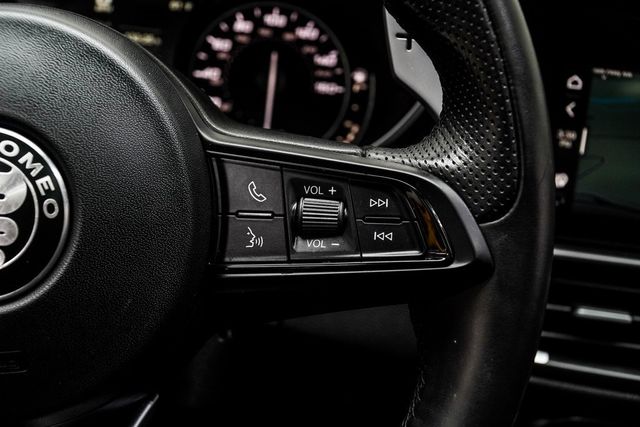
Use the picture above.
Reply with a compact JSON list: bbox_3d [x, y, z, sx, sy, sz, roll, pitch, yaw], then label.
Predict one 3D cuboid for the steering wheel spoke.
[{"bbox_3d":[0.005,-0.004,0.315,0.108,0.076,0.038,0,5,-2],"label":"steering wheel spoke"}]

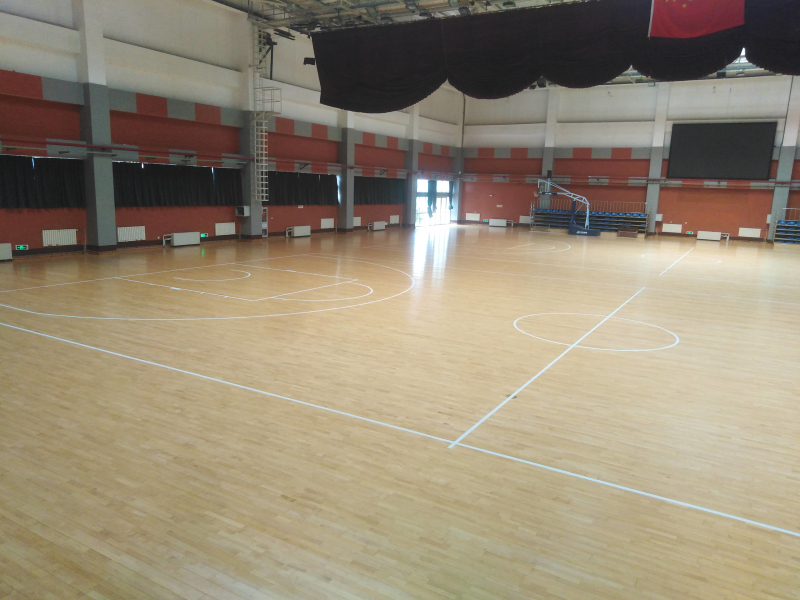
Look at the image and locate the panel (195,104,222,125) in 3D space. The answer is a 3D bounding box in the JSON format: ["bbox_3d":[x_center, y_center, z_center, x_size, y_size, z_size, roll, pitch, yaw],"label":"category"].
[{"bbox_3d":[-9.647,-9.348,29.141,0.100,0.850,1.620,8,12,29],"label":"panel"}]

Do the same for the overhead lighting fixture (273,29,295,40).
[{"bbox_3d":[-5.920,-13.450,29.290,0.300,0.340,1.600,8,12,29],"label":"overhead lighting fixture"}]

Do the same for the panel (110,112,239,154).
[{"bbox_3d":[-10.740,-8.022,28.113,0.100,1.430,7.930,8,12,29],"label":"panel"}]

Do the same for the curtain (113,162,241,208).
[{"bbox_3d":[-10.678,-5.598,28.553,0.200,1.990,7.950,8,12,29],"label":"curtain"}]

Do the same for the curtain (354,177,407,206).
[{"bbox_3d":[-1.556,-8.236,43.962,0.200,2.030,8.050,8,12,29],"label":"curtain"}]

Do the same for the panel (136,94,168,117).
[{"bbox_3d":[-11.273,-8.854,26.400,0.100,0.860,1.610,8,12,29],"label":"panel"}]

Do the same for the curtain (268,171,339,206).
[{"bbox_3d":[-6.193,-6.886,36.131,0.200,1.990,7.750,8,12,29],"label":"curtain"}]

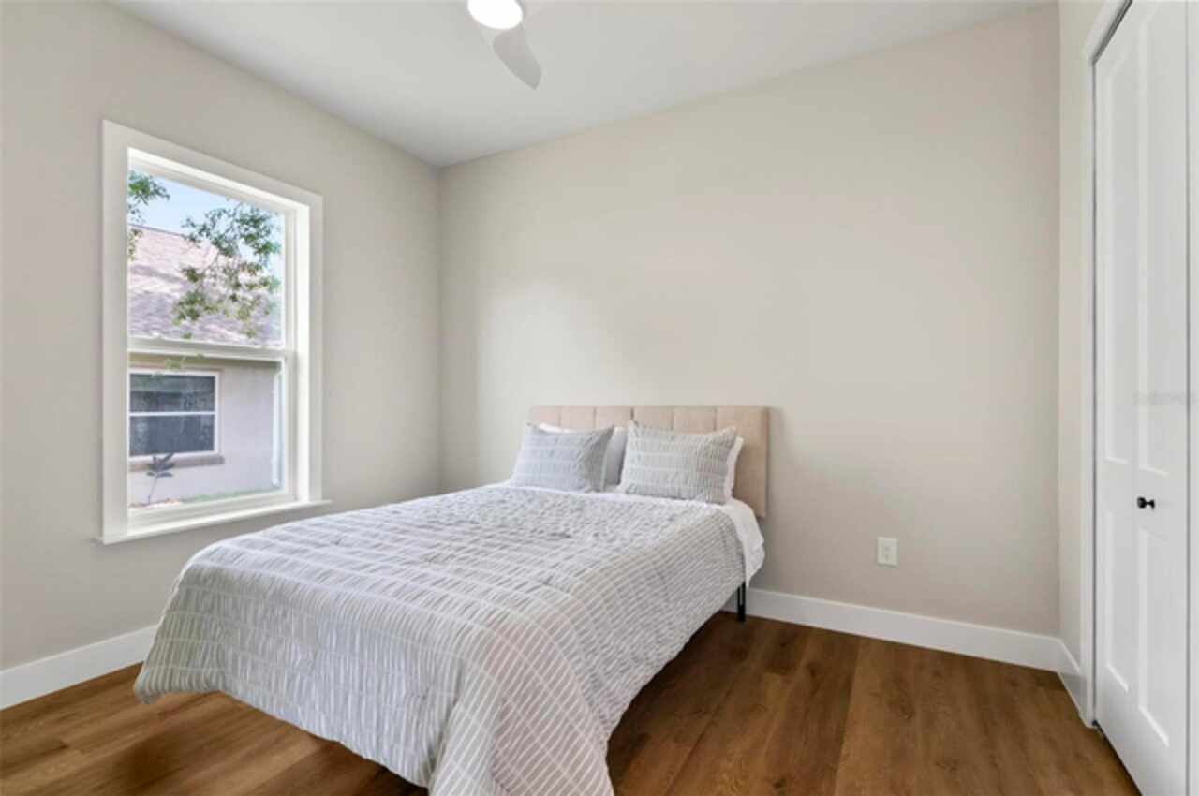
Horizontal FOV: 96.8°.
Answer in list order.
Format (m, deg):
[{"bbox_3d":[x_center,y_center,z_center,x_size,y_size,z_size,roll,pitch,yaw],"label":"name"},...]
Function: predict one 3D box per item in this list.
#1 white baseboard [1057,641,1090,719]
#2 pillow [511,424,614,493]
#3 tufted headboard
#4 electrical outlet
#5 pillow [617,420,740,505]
[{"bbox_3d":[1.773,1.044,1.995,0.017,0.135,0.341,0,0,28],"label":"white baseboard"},{"bbox_3d":[-0.208,0.311,2.875,0.550,0.380,0.140,0,-18,23],"label":"pillow"},{"bbox_3d":[0.212,0.314,2.965,1.398,0.522,0.098,0,0,28],"label":"tufted headboard"},{"bbox_3d":[1.318,0.704,2.433,0.078,0.122,0.010,0,0,28],"label":"electrical outlet"},{"bbox_3d":[0.371,0.308,2.582,0.550,0.385,0.140,0,-17,28],"label":"pillow"}]

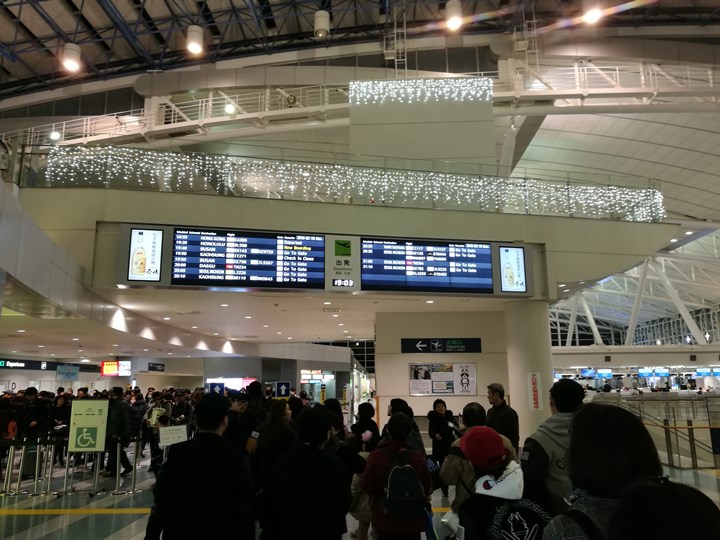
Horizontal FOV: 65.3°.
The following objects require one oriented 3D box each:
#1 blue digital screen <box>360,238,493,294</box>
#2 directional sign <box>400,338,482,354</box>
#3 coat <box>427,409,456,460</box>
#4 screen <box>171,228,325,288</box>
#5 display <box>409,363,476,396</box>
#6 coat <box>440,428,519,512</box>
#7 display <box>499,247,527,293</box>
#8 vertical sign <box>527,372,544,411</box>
[{"bbox_3d":[1.746,-0.077,14.477,3.568,1.360,0.120,2,-12,-13],"label":"blue digital screen"},{"bbox_3d":[2.376,2.219,16.440,2.330,0.429,0.100,-1,-12,0],"label":"directional sign"},{"bbox_3d":[1.354,2.750,9.332,0.530,0.930,0.360,-2,-12,7],"label":"coat"},{"bbox_3d":[-2.619,-0.239,13.499,3.591,1.356,0.120,2,-12,-13],"label":"screen"},{"bbox_3d":[2.407,3.171,16.215,1.950,0.939,0.050,-1,-12,0],"label":"display"},{"bbox_3d":[0.899,1.517,4.227,0.560,0.640,0.340,-1,-12,3],"label":"coat"},{"bbox_3d":[4.057,0.000,14.986,0.778,1.251,0.100,2,-12,-13],"label":"display"},{"bbox_3d":[4.254,2.958,13.677,0.344,0.947,0.030,-2,-11,8],"label":"vertical sign"}]

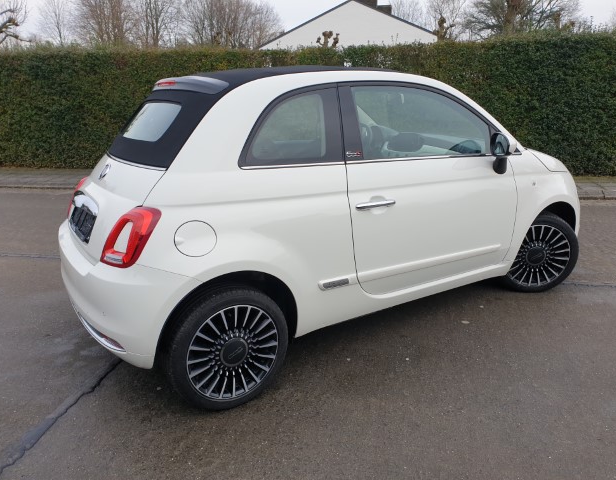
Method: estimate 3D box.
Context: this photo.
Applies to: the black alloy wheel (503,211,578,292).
[{"bbox_3d":[1.545,0.087,3.315,0.580,0.580,0.200,0,16,4],"label":"black alloy wheel"}]

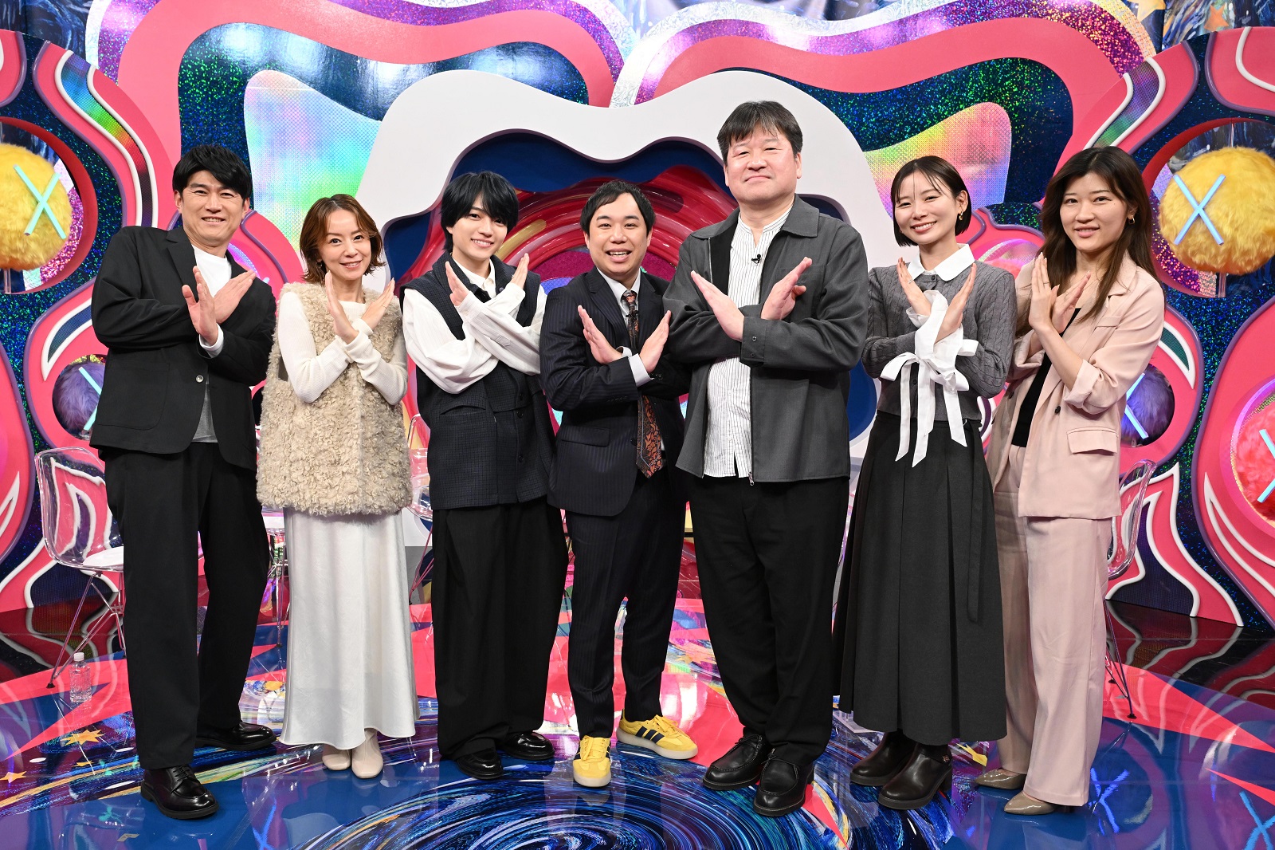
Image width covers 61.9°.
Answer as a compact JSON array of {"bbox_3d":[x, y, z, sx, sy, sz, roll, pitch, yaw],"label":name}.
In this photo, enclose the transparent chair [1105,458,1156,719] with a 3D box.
[{"bbox_3d":[1.454,0.518,3.623,0.530,0.825,0.455,2,6,12],"label":"transparent chair"}]

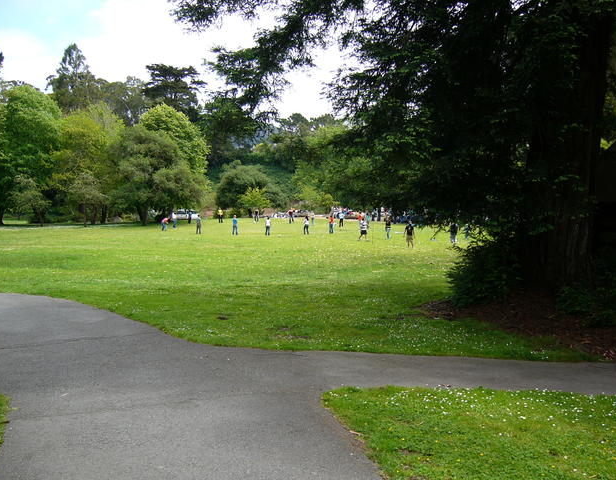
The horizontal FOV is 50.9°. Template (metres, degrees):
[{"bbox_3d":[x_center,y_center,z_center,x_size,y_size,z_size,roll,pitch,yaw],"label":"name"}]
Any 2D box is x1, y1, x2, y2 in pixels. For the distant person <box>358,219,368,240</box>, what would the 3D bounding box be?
[{"bbox_3d":[4.096,-0.741,47.500,0.600,1.680,0.620,-3,5,-45],"label":"distant person"}]

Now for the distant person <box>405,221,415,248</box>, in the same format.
[{"bbox_3d":[6.412,-0.322,40.800,0.660,1.750,0.420,0,3,-6],"label":"distant person"}]

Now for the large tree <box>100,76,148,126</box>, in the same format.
[{"bbox_3d":[-35.447,-18.351,125.000,11.200,26.460,11.200,0,3,0],"label":"large tree"}]

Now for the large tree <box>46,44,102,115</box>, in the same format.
[{"bbox_3d":[-42.579,-20.241,118.000,10.940,30.820,10.940,0,3,0],"label":"large tree"}]

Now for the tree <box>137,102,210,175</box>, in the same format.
[{"bbox_3d":[-18.971,-10.607,88.000,10.610,16.180,10.610,0,3,0],"label":"tree"}]

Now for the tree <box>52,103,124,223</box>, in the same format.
[{"bbox_3d":[-27.815,-9.757,82.000,9.630,15.330,9.630,0,3,0],"label":"tree"}]

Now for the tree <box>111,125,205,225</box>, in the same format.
[{"bbox_3d":[-17.908,-7.764,77.000,11.300,11.960,11.300,0,3,0],"label":"tree"}]

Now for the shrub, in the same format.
[{"bbox_3d":[3.600,0.663,13.200,1.500,1.400,1.450,0,3,0],"label":"shrub"}]

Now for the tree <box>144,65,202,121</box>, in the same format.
[{"bbox_3d":[-23.279,-17.395,112.000,11.080,25.960,11.080,0,3,0],"label":"tree"}]

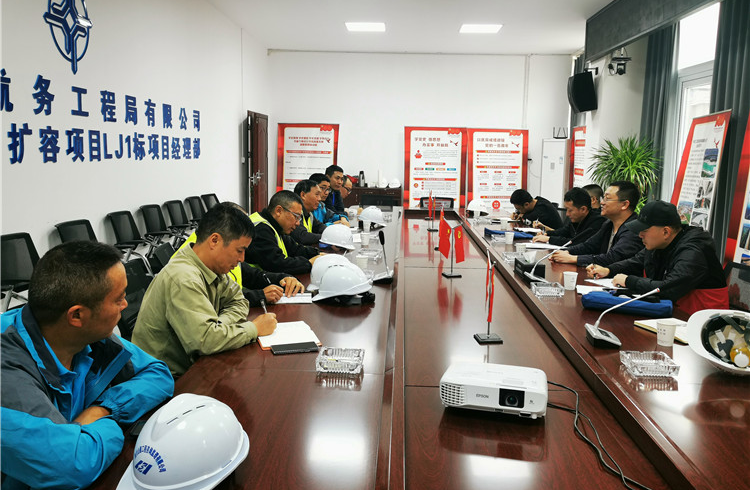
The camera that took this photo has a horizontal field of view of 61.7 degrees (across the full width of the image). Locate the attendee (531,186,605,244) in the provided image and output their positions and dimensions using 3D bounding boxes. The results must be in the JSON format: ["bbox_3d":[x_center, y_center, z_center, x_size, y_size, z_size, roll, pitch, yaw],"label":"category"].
[{"bbox_3d":[1.491,0.175,4.800,0.720,1.170,0.520,1,8,-1],"label":"attendee"}]

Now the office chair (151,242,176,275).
[{"bbox_3d":[-0.810,0.472,3.258,0.570,0.950,0.570,1,8,-1],"label":"office chair"}]

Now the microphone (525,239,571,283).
[{"bbox_3d":[0.919,0.087,3.232,0.300,0.280,0.130,4,9,19],"label":"microphone"}]

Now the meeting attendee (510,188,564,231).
[{"bbox_3d":[1.564,0.039,6.011,0.660,1.090,0.520,0,8,-4],"label":"meeting attendee"}]

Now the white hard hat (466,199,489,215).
[{"bbox_3d":[1.215,-0.449,7.512,0.280,0.180,0.220,7,8,5],"label":"white hard hat"}]

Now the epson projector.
[{"bbox_3d":[0.365,0.440,1.909,0.302,0.084,0.240,4,12,13],"label":"epson projector"}]

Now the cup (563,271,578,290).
[{"bbox_3d":[1.023,0.193,3.294,0.075,0.090,0.075,1,8,2],"label":"cup"}]

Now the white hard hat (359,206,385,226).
[{"bbox_3d":[-0.012,-0.257,5.977,0.280,0.180,0.220,9,9,4],"label":"white hard hat"}]

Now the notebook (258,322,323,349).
[{"bbox_3d":[-0.341,0.340,2.386,0.210,0.015,0.300,-1,8,-15],"label":"notebook"}]

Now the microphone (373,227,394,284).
[{"bbox_3d":[0.048,0.061,3.357,0.125,0.280,0.165,2,9,2],"label":"microphone"}]

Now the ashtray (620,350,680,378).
[{"bbox_3d":[0.897,0.392,2.058,0.150,0.046,0.150,2,9,2],"label":"ashtray"}]

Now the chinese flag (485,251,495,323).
[{"bbox_3d":[0.460,0.160,2.537,0.050,0.250,0.300,1,8,2],"label":"chinese flag"}]

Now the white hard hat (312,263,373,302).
[{"bbox_3d":[-0.146,0.177,2.898,0.275,0.180,0.215,0,9,-8],"label":"white hard hat"}]

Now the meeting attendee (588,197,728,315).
[{"bbox_3d":[1.501,0.398,3.220,0.750,1.220,0.550,3,8,15],"label":"meeting attendee"}]

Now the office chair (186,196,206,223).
[{"bbox_3d":[-1.933,-0.130,7.476,0.570,0.850,0.570,2,9,2],"label":"office chair"}]

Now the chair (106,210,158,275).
[{"bbox_3d":[-1.857,0.191,5.365,0.600,0.950,0.580,1,8,2],"label":"chair"}]

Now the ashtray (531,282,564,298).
[{"bbox_3d":[0.855,0.225,3.129,0.137,0.033,0.137,2,8,4],"label":"ashtray"}]

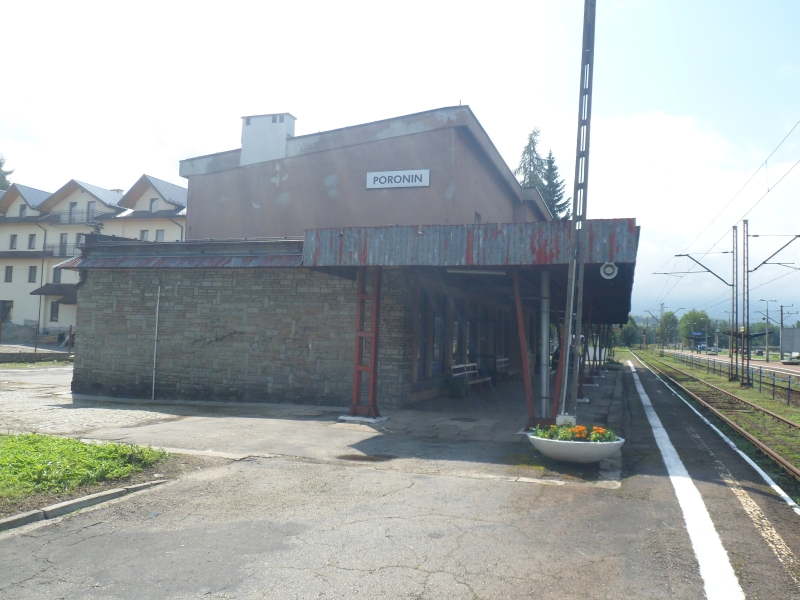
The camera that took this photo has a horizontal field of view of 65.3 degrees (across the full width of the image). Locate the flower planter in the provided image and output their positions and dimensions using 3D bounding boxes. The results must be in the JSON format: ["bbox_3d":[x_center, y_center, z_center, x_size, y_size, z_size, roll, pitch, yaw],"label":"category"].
[{"bbox_3d":[2.258,1.920,7.991,1.240,0.300,1.200,1,-4,20],"label":"flower planter"}]

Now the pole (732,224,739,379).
[{"bbox_3d":[18.447,0.201,34.349,0.390,8.500,0.300,1,-4,20],"label":"pole"}]

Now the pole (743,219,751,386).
[{"bbox_3d":[17.273,0.153,31.159,0.400,8.400,0.300,1,-4,20],"label":"pole"}]

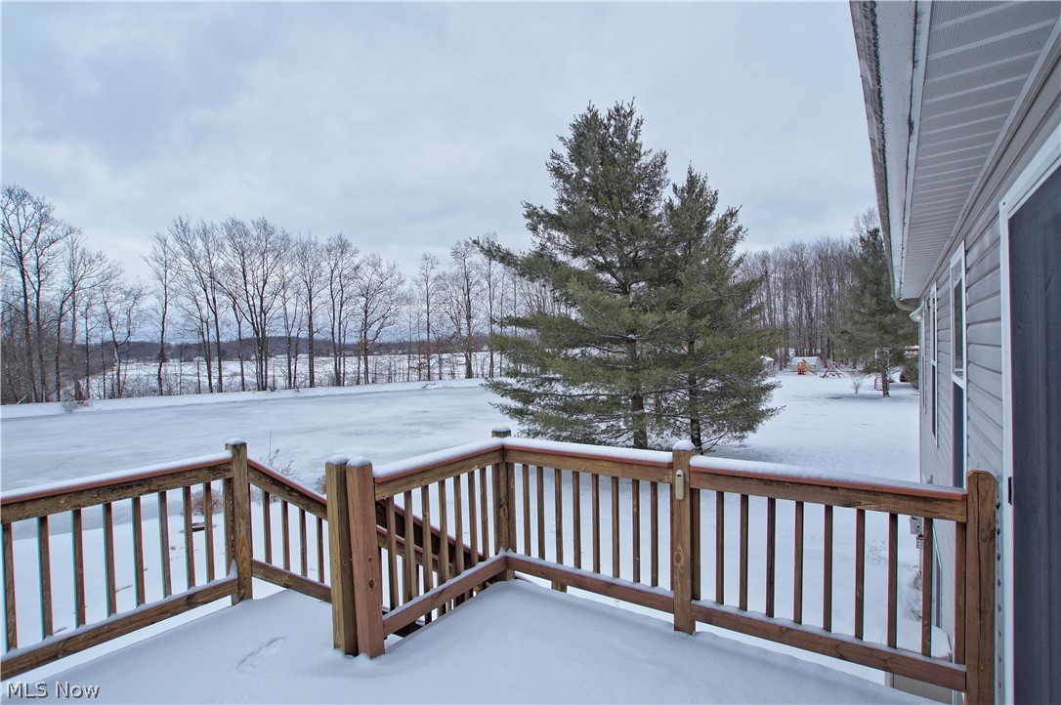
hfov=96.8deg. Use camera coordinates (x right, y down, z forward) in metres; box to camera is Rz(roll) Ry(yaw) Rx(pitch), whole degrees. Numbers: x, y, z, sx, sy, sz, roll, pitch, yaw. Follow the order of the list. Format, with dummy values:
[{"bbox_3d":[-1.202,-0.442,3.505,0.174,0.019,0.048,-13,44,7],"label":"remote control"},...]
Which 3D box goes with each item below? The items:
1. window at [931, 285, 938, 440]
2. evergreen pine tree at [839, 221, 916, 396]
[{"bbox_3d":[4.841,0.115,5.650,0.100,1.810,1.050,0,1,38],"label":"window"},{"bbox_3d":[28.252,-3.428,38.000,6.500,14.000,6.500,0,1,38],"label":"evergreen pine tree"}]

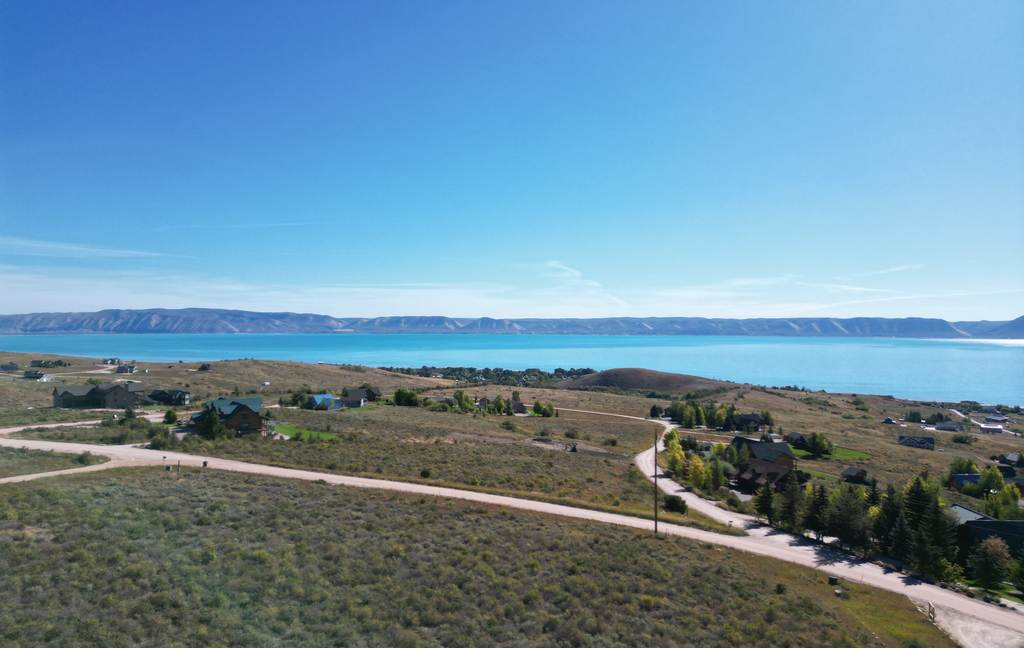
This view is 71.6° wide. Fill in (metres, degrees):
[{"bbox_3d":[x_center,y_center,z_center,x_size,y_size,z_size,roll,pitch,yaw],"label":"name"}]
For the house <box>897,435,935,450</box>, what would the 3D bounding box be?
[{"bbox_3d":[227.680,66.940,400.000,17.000,7.200,10.000,0,0,25],"label":"house"}]

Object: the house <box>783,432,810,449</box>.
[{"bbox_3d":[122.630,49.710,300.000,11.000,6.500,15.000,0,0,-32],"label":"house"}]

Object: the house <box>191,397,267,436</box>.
[{"bbox_3d":[-74.880,24.320,188.000,16.000,9.000,12.000,0,0,-42],"label":"house"}]

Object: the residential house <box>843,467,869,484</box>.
[{"bbox_3d":[91.790,40.540,190.000,5.600,4.300,5.200,0,0,-34],"label":"residential house"}]

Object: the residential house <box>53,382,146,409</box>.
[{"bbox_3d":[-156.590,27.150,270.000,29.000,9.000,14.000,0,0,-41],"label":"residential house"}]

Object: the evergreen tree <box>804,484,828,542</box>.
[{"bbox_3d":[36.450,22.690,85.000,2.900,7.000,2.900,0,0,0],"label":"evergreen tree"}]

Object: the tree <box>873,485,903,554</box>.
[{"bbox_3d":[44.010,22.970,83.000,3.600,8.300,3.600,0,0,0],"label":"tree"}]

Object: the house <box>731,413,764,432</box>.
[{"bbox_3d":[102.160,42.950,308.000,12.800,7.800,10.000,0,0,2],"label":"house"}]

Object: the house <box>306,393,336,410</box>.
[{"bbox_3d":[-87.540,36.030,328.000,9.000,7.500,12.500,0,0,27],"label":"house"}]

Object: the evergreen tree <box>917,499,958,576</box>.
[{"bbox_3d":[45.550,22.850,76.000,4.300,8.300,4.300,0,0,0],"label":"evergreen tree"}]

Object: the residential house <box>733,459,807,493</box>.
[{"bbox_3d":[64.190,37.760,178.000,11.000,7.300,15.000,0,0,-26],"label":"residential house"}]

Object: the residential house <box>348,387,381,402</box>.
[{"bbox_3d":[-79.330,37.660,380.000,16.500,7.800,11.000,0,0,-6],"label":"residential house"}]

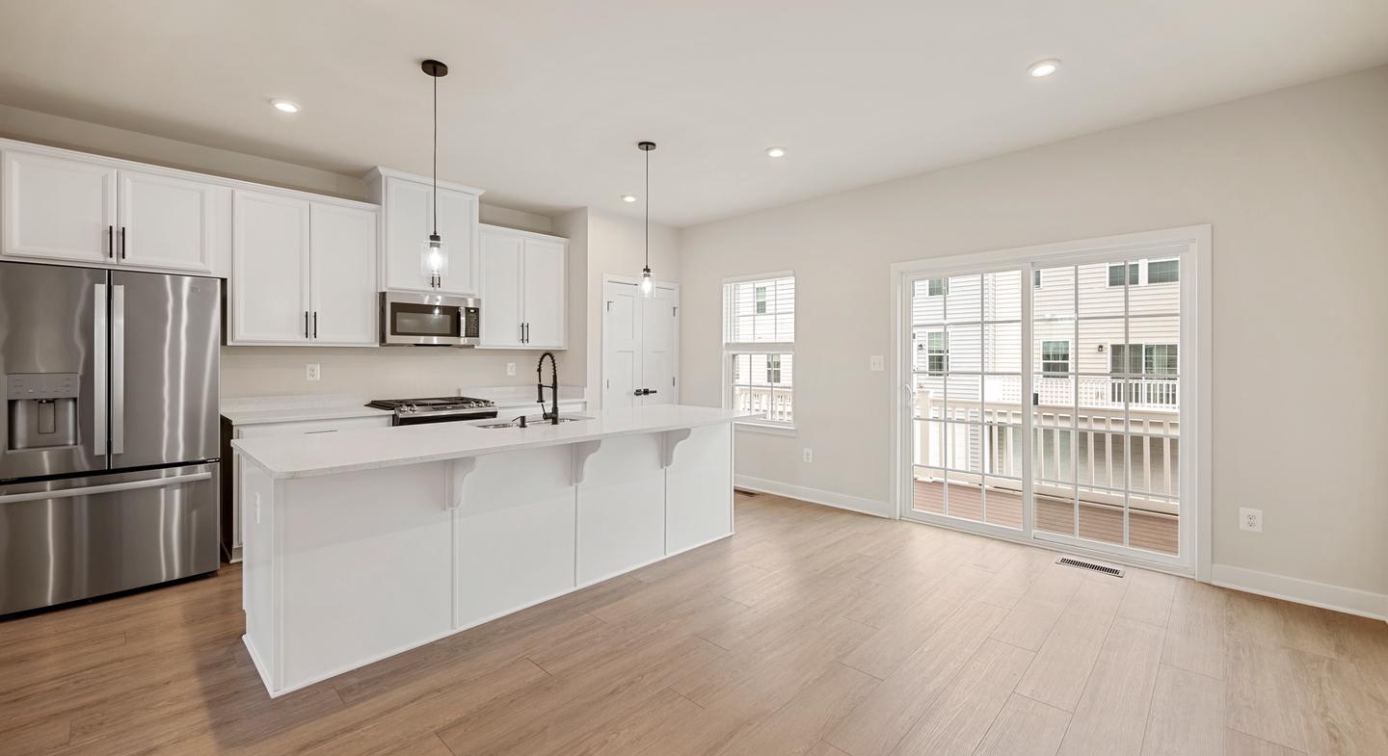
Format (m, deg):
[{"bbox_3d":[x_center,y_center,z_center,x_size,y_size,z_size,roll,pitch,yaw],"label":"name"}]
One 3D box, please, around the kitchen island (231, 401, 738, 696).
[{"bbox_3d":[-0.889,0.745,3.353,1.070,0.915,2.870,2,3,45],"label":"kitchen island"}]

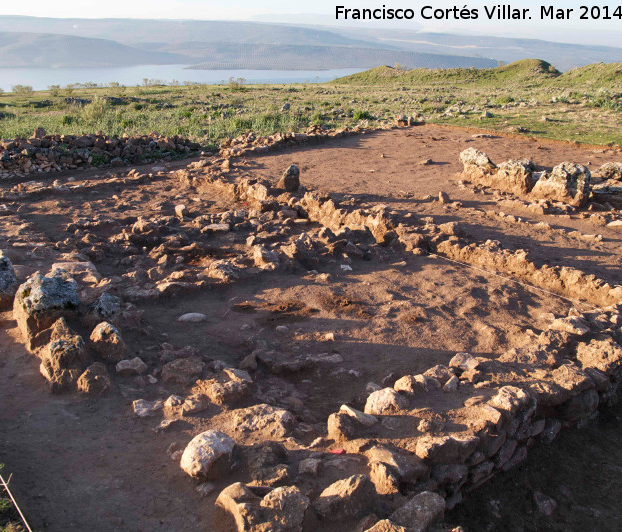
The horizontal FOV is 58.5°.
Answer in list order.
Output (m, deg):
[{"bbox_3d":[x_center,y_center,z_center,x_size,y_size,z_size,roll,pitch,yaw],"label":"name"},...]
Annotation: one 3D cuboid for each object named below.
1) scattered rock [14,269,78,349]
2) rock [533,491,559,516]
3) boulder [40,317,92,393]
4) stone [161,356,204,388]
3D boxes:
[{"bbox_3d":[-2.401,0.387,5.054,0.503,0.707,0.403,-11,24,-26],"label":"scattered rock"},{"bbox_3d":[1.478,1.494,3.494,0.127,0.118,0.102,12,25,27],"label":"rock"},{"bbox_3d":[-1.879,0.683,4.239,0.324,0.558,0.405,-11,24,-25],"label":"boulder"},{"bbox_3d":[-1.005,0.832,4.345,0.318,0.202,0.255,-6,23,-14],"label":"stone"}]

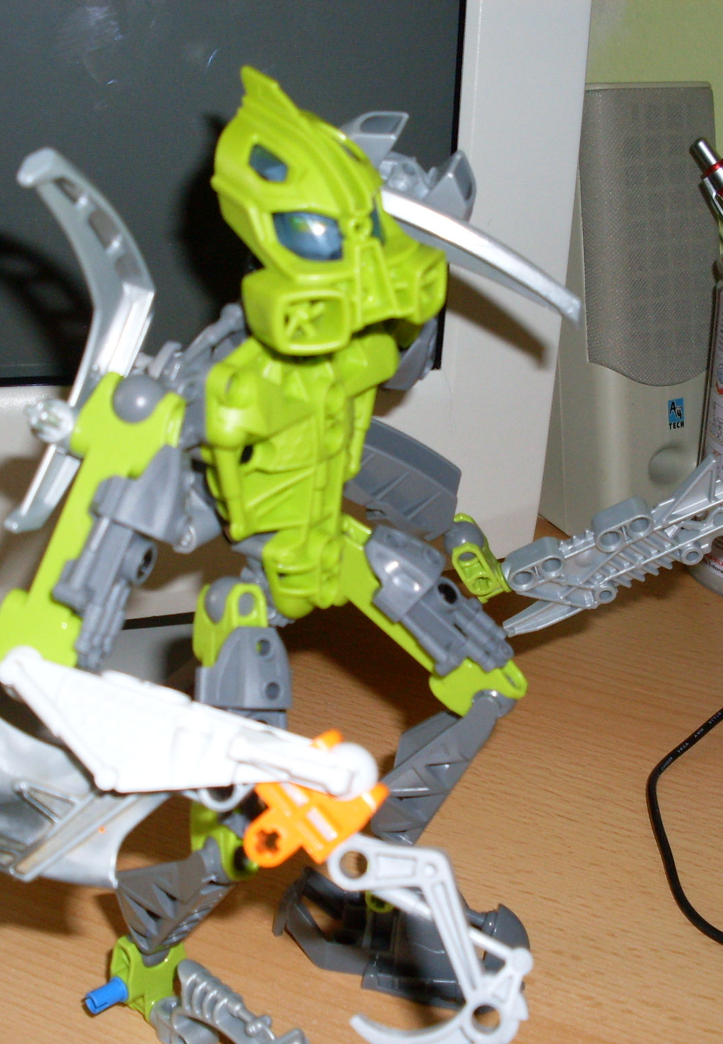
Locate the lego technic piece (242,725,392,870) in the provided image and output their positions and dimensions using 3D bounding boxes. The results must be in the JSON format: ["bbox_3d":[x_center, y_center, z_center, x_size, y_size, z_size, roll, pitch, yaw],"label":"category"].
[{"bbox_3d":[-0.008,0.050,0.275,0.027,0.019,0.012,-40,-3,6],"label":"lego technic piece"}]

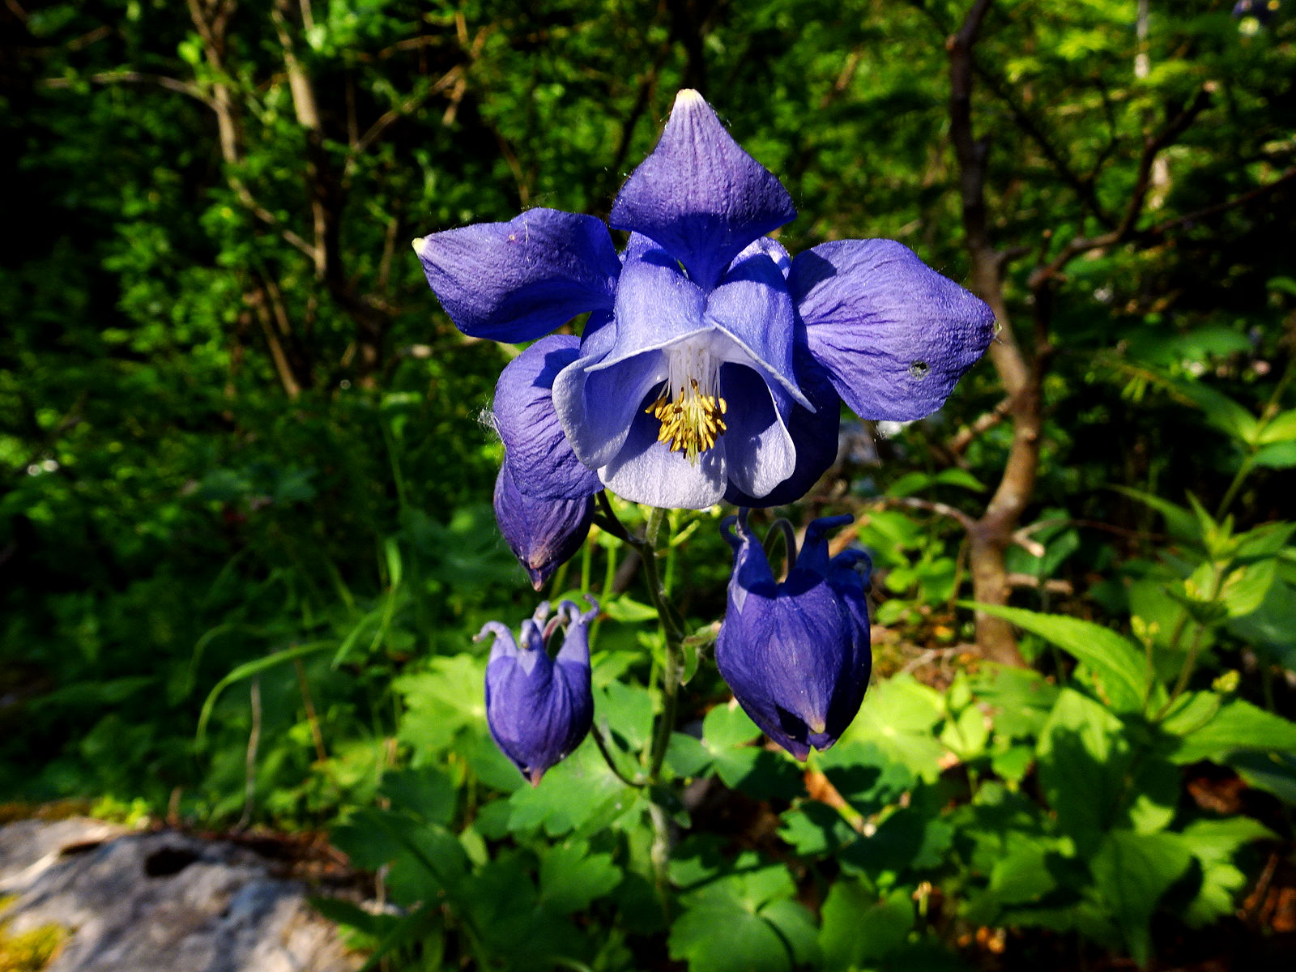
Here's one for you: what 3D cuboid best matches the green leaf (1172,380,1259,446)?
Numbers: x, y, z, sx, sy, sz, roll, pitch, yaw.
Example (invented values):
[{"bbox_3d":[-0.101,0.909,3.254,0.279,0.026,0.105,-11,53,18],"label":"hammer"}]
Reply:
[{"bbox_3d":[0.474,-0.062,0.750,0.092,0.018,0.038,34,43,6],"label":"green leaf"}]

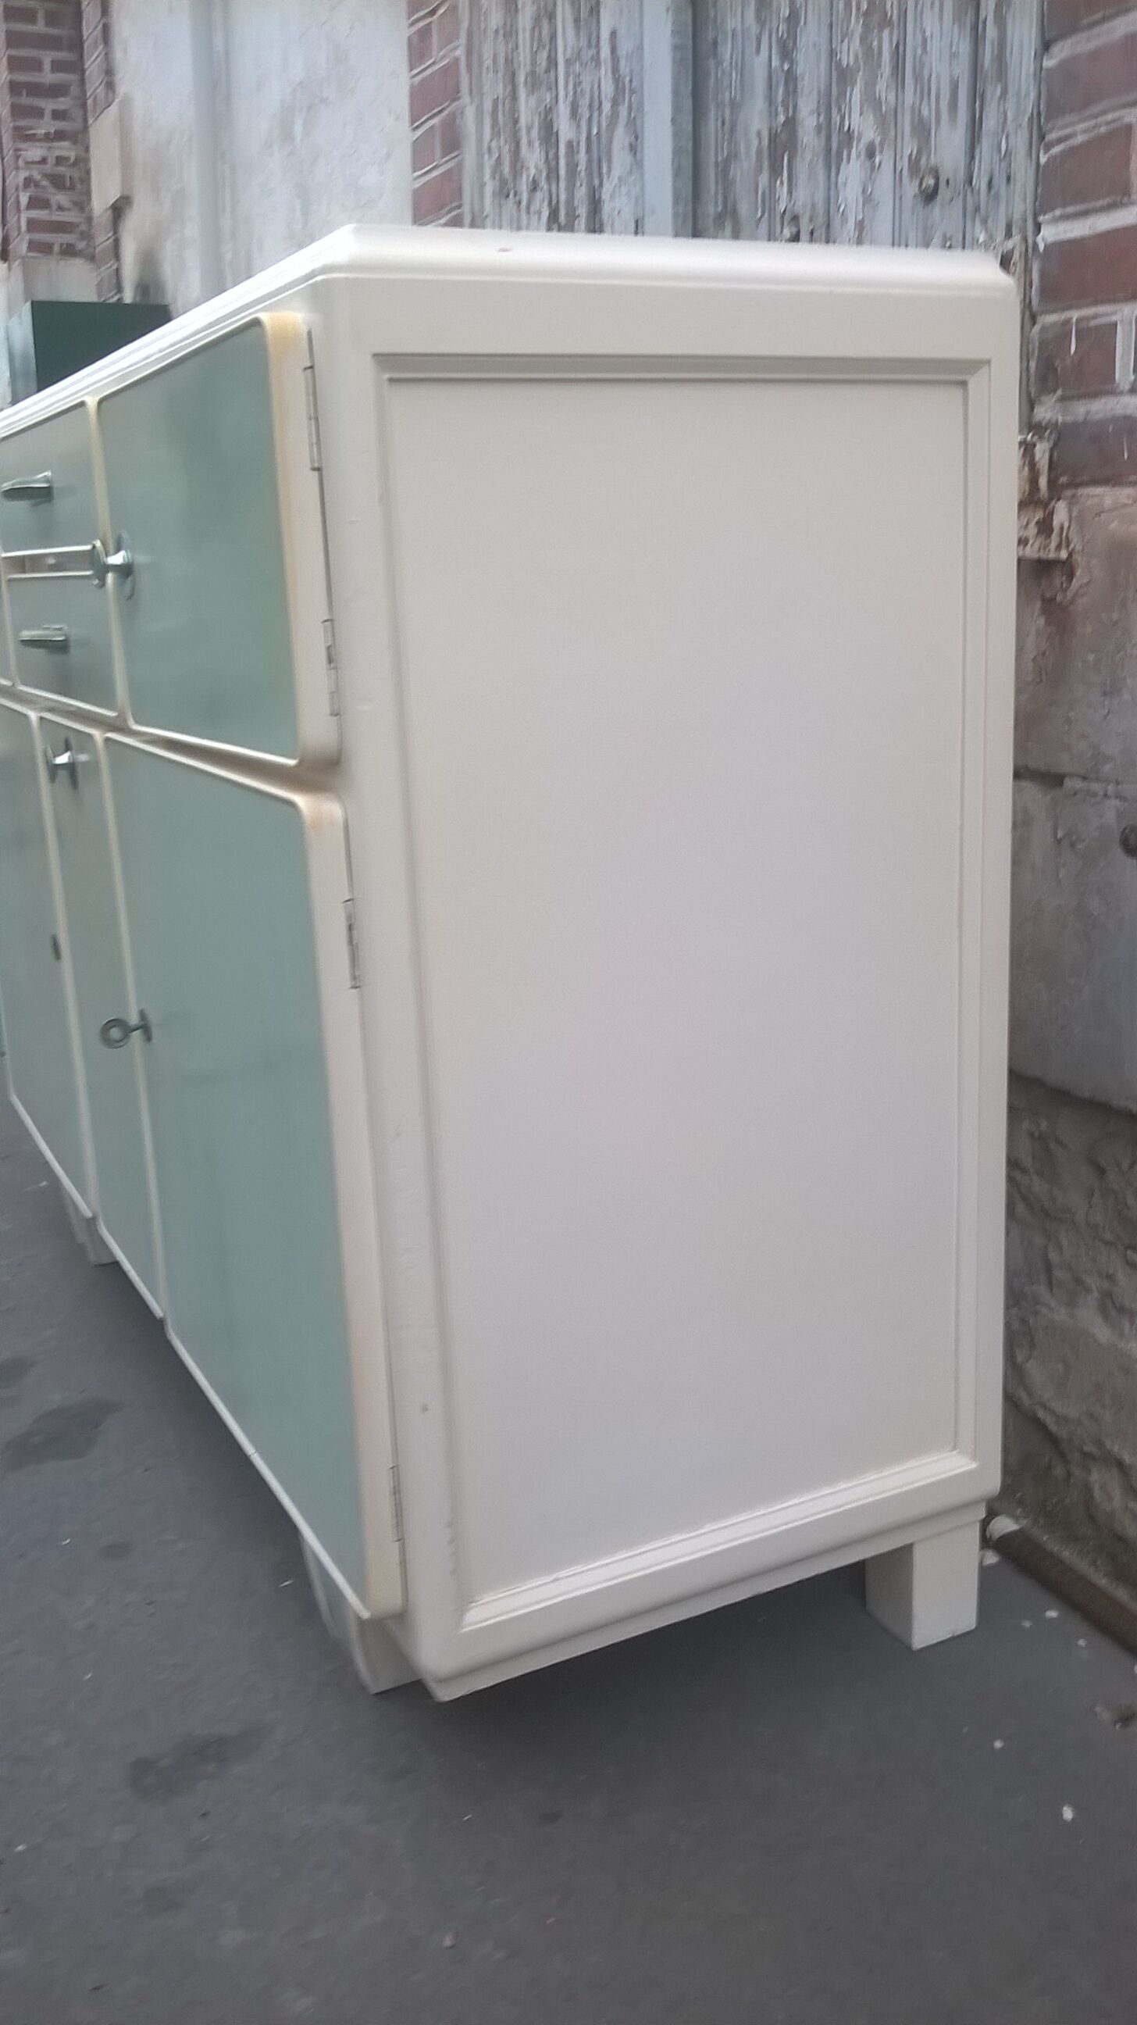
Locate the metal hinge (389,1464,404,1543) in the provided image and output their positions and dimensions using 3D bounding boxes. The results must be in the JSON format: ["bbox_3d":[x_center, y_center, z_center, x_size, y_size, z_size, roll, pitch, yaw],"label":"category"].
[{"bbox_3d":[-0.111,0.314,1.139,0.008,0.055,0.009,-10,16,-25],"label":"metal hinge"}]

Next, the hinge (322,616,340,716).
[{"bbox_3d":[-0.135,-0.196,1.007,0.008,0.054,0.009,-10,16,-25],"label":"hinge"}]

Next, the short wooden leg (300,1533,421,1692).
[{"bbox_3d":[-0.154,0.465,1.393,0.082,0.098,0.085,-10,16,-25],"label":"short wooden leg"}]

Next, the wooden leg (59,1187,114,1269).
[{"bbox_3d":[-0.600,0.260,2.267,0.081,0.098,0.087,-10,16,-25],"label":"wooden leg"}]

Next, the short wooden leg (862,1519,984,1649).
[{"bbox_3d":[0.281,0.440,1.410,0.061,0.098,0.059,-10,16,-25],"label":"short wooden leg"}]

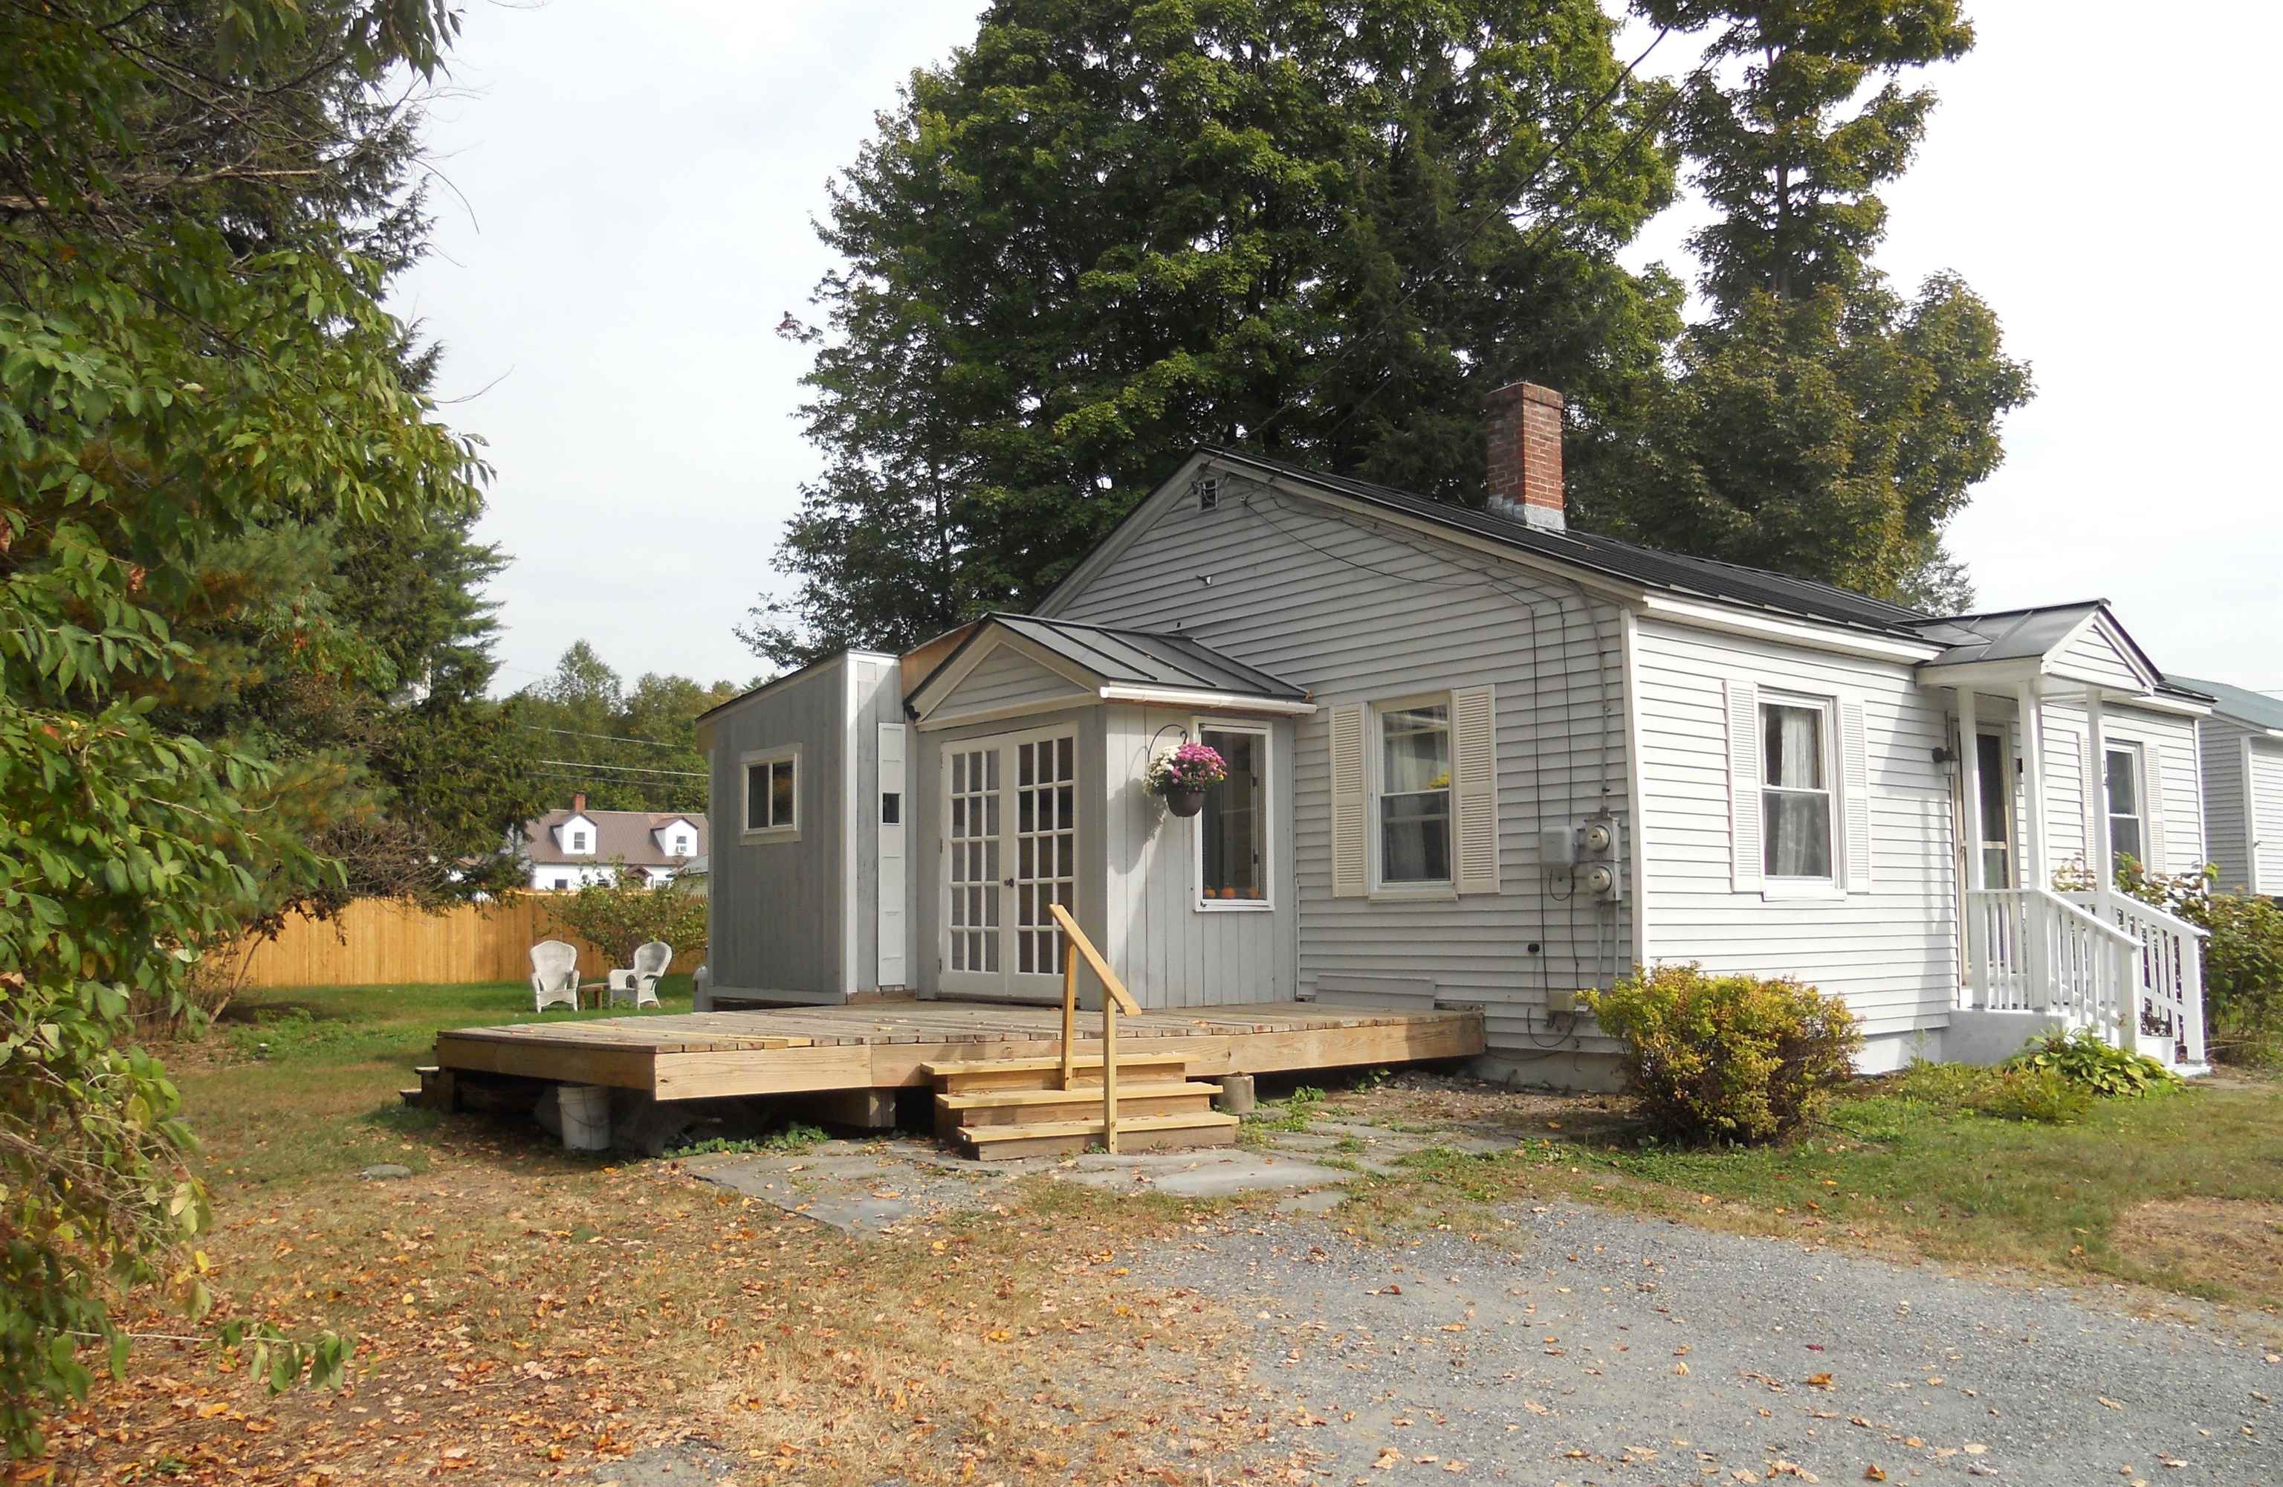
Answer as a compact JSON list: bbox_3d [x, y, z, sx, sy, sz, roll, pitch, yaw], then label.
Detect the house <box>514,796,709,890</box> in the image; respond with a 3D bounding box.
[{"bbox_3d":[-35.041,7.331,117.768,12.200,7.600,8.400,4,-7,-35],"label":"house"}]

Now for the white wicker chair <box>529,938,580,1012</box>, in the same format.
[{"bbox_3d":[-7.842,3.115,23.812,0.660,0.950,0.700,1,-6,-10],"label":"white wicker chair"}]

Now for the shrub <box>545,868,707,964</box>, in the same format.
[{"bbox_3d":[-9.564,3.479,33.328,3.200,2.150,2.700,1,-6,-15],"label":"shrub"}]

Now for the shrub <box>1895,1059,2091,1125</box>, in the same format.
[{"bbox_3d":[5.136,2.065,10.739,1.100,0.320,0.800,4,-8,-40],"label":"shrub"}]

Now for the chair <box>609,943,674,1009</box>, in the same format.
[{"bbox_3d":[-6.814,3.157,24.209,0.660,0.950,0.700,-4,-7,32],"label":"chair"}]

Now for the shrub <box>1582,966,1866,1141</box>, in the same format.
[{"bbox_3d":[3.321,1.705,10.124,1.450,0.920,1.300,4,-8,-40],"label":"shrub"}]

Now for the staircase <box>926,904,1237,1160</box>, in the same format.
[{"bbox_3d":[-0.313,1.538,9.826,1.567,1.305,0.947,3,-7,-32],"label":"staircase"}]

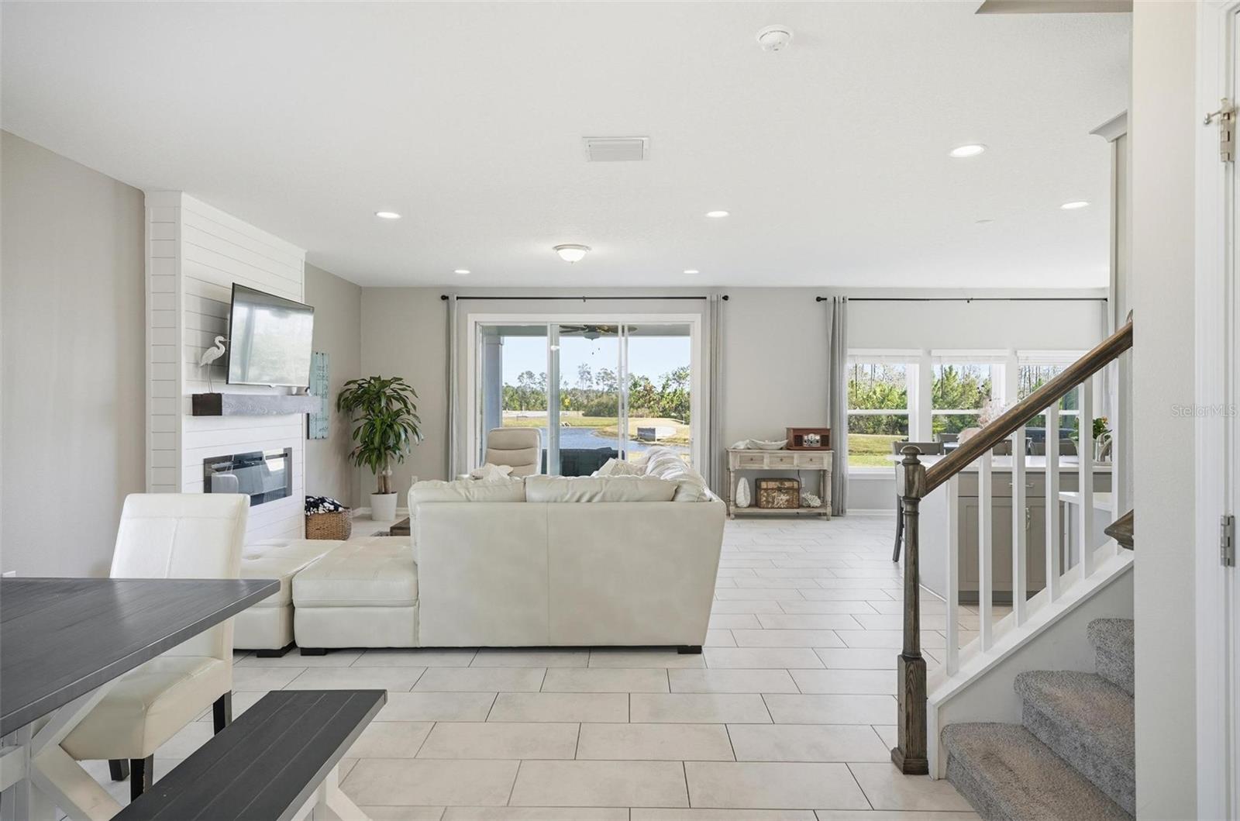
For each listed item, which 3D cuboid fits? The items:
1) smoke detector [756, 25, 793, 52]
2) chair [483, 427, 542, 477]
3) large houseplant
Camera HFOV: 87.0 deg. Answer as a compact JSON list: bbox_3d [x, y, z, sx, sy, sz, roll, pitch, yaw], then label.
[{"bbox_3d":[0.612,-1.453,2.585,0.144,0.047,0.144,0,1,0],"label":"smoke detector"},{"bbox_3d":[-1.153,0.751,6.926,0.780,1.080,0.850,0,1,12],"label":"chair"},{"bbox_3d":[-2.788,0.430,7.668,0.940,1.700,0.840,0,1,0],"label":"large houseplant"}]

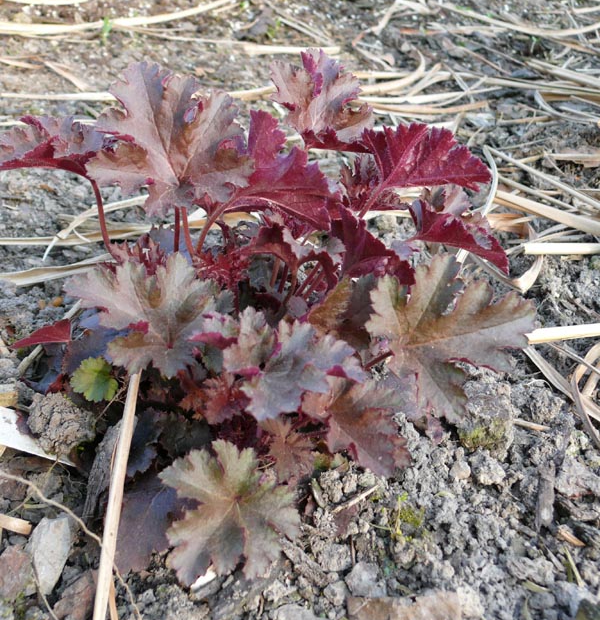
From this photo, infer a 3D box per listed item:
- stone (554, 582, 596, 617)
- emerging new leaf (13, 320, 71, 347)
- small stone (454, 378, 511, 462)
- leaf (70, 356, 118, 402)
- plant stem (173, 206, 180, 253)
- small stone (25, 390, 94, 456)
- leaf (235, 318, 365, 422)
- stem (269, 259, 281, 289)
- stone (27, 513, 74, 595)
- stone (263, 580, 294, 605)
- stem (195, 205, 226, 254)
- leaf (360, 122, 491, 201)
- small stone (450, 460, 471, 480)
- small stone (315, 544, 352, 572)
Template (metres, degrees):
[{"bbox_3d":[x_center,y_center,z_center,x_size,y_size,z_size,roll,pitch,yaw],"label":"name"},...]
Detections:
[{"bbox_3d":[0.151,0.158,0.455,0.018,0.013,0.015,0,38,0],"label":"stone"},{"bbox_3d":[-0.184,0.017,0.596,0.041,0.016,0.022,3,30,-25],"label":"emerging new leaf"},{"bbox_3d":[0.117,0.071,0.535,0.037,0.036,0.038,0,36,0],"label":"small stone"},{"bbox_3d":[-0.134,0.045,0.543,0.029,0.008,0.027,12,59,14],"label":"leaf"},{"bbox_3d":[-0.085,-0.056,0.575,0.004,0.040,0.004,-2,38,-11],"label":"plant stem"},{"bbox_3d":[-0.153,0.074,0.536,0.044,0.030,0.034,0,36,0],"label":"small stone"},{"bbox_3d":[0.000,0.037,0.505,0.075,0.022,0.067,11,54,8],"label":"leaf"},{"bbox_3d":[-0.018,-0.027,0.604,0.004,0.023,0.004,16,31,-2],"label":"stem"},{"bbox_3d":[-0.137,0.134,0.460,0.025,0.022,0.042,0,36,0],"label":"stone"},{"bbox_3d":[-0.012,0.156,0.460,0.016,0.010,0.011,0,38,0],"label":"stone"},{"bbox_3d":[-0.062,-0.056,0.575,0.007,0.046,0.006,23,31,-24],"label":"stem"},{"bbox_3d":[0.082,-0.101,0.560,0.087,0.037,0.055,0,36,0],"label":"leaf"},{"bbox_3d":[0.103,0.103,0.534,0.012,0.009,0.011,5,38,7],"label":"small stone"},{"bbox_3d":[0.018,0.138,0.463,0.021,0.013,0.014,0,36,0],"label":"small stone"}]

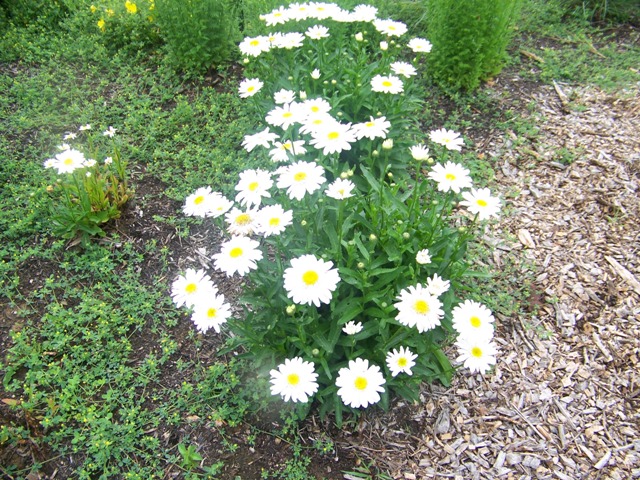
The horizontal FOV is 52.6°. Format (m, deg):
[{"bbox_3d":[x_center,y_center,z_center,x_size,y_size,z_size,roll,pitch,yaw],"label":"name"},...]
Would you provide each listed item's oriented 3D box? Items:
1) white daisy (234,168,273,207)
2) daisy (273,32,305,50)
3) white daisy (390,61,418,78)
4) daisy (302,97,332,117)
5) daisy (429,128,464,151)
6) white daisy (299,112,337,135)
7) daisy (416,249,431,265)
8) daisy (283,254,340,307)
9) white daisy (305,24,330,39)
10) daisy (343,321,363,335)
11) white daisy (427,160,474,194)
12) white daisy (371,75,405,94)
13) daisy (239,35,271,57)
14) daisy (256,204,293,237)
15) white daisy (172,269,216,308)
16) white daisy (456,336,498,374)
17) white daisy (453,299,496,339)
[{"bbox_3d":[-0.120,-0.095,1.180,0.073,0.020,0.073,-3,67,6],"label":"white daisy"},{"bbox_3d":[-0.078,-0.500,1.630,0.076,0.019,0.076,0,49,-3],"label":"daisy"},{"bbox_3d":[0.226,-0.461,1.751,0.068,0.024,0.068,8,47,-8],"label":"white daisy"},{"bbox_3d":[-0.007,-0.329,1.607,0.077,0.022,0.077,1,57,-1],"label":"daisy"},{"bbox_3d":[0.299,-0.238,1.530,0.083,0.027,0.081,20,46,7],"label":"daisy"},{"bbox_3d":[-0.006,-0.284,1.576,0.090,0.022,0.090,0,45,0],"label":"white daisy"},{"bbox_3d":[0.176,0.029,1.100,0.027,0.019,0.027,10,45,9],"label":"daisy"},{"bbox_3d":[-0.013,0.068,1.090,0.096,0.028,0.094,-1,63,-1],"label":"daisy"},{"bbox_3d":[-0.006,-0.530,1.650,0.065,0.021,0.065,0,48,0],"label":"white daisy"},{"bbox_3d":[0.063,0.170,1.257,0.038,0.020,0.038,0,37,0],"label":"daisy"},{"bbox_3d":[0.244,-0.118,1.210,0.082,0.021,0.082,10,50,10],"label":"white daisy"},{"bbox_3d":[0.186,-0.428,1.780,0.091,0.028,0.089,4,48,5],"label":"white daisy"},{"bbox_3d":[-0.205,-0.609,2.030,0.097,0.030,0.095,-4,57,-5],"label":"daisy"},{"bbox_3d":[-0.080,-0.033,1.130,0.065,0.017,0.065,-1,60,2],"label":"daisy"},{"bbox_3d":[-0.256,0.098,1.308,0.090,0.025,0.090,-5,58,5],"label":"white daisy"},{"bbox_3d":[0.313,0.227,1.290,0.088,0.026,0.086,-4,58,6],"label":"white daisy"},{"bbox_3d":[0.308,0.164,1.298,0.082,0.023,0.082,5,69,-4],"label":"white daisy"}]

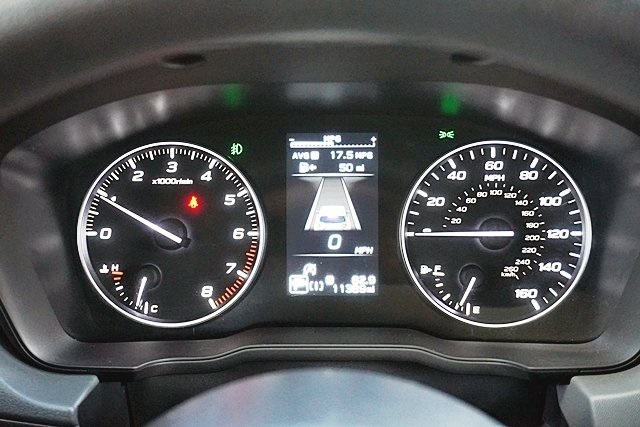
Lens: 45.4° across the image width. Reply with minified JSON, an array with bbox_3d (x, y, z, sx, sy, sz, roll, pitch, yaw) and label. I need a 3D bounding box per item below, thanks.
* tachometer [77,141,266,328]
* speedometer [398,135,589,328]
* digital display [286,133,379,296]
[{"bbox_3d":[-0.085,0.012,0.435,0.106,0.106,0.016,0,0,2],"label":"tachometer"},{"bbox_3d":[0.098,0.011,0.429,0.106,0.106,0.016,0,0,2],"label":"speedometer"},{"bbox_3d":[0.007,0.001,0.437,0.052,0.093,0.008,0,0,2],"label":"digital display"}]

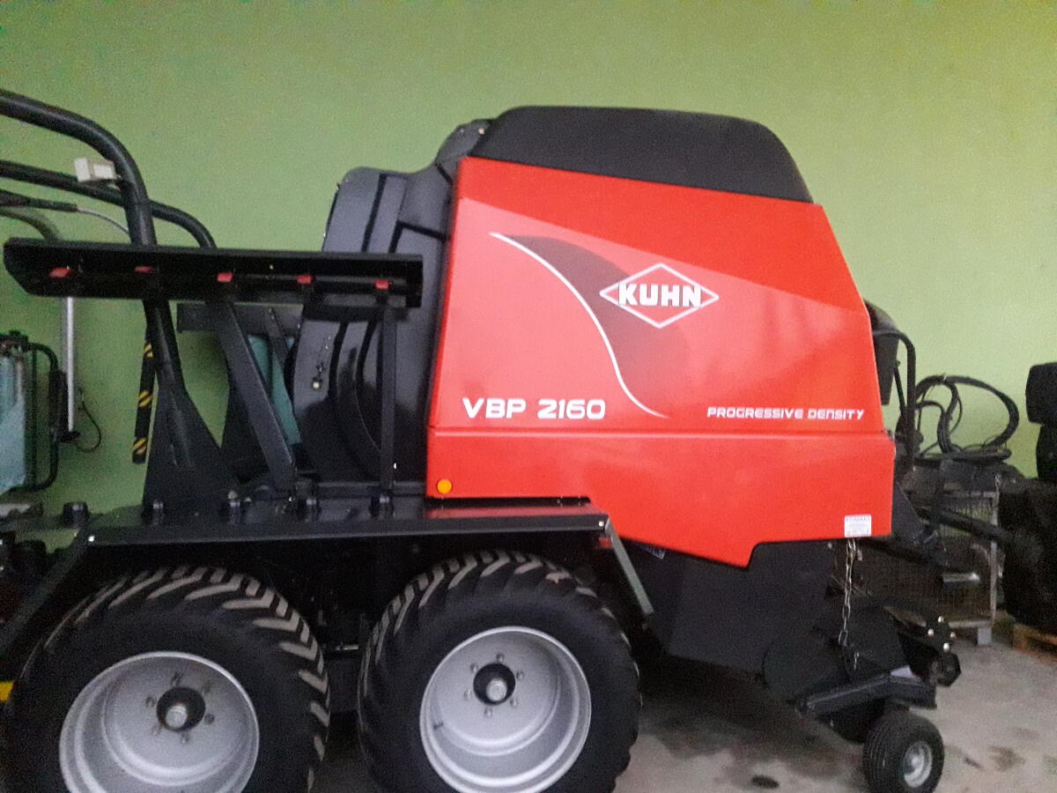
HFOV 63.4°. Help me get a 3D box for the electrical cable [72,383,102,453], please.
[{"bbox_3d":[-2.434,0.124,4.720,0.165,0.375,0.070,0,2,-11],"label":"electrical cable"}]

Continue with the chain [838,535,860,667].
[{"bbox_3d":[1.333,0.860,3.560,0.088,0.540,0.060,0,2,-11],"label":"chain"}]

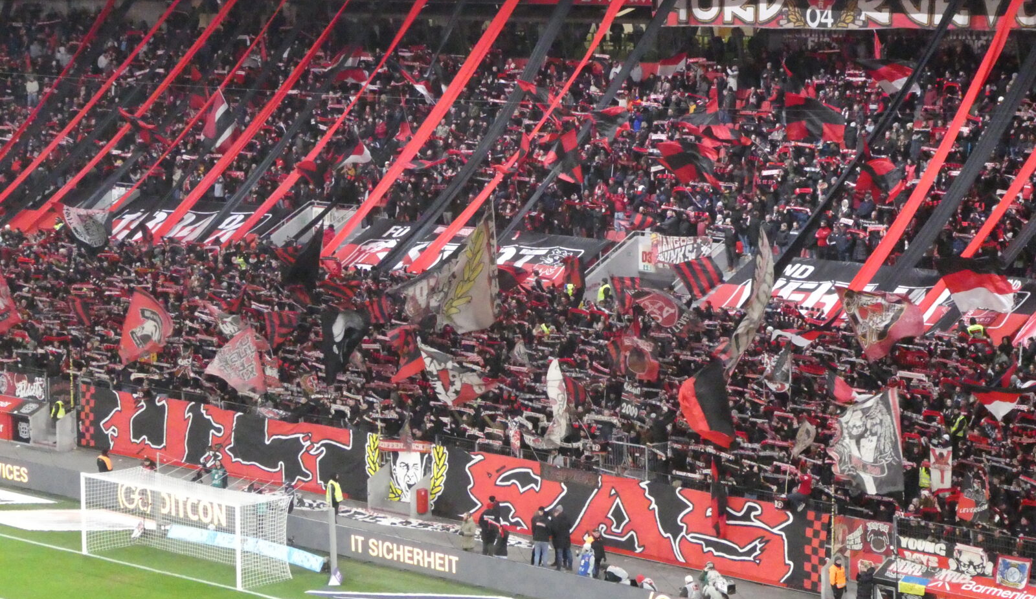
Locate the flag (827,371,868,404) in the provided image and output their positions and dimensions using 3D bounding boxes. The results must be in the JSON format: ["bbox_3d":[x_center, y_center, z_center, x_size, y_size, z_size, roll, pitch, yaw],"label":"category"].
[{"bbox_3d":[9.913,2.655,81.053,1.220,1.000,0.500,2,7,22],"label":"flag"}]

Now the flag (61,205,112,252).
[{"bbox_3d":[-17.758,-2.915,110.875,2.000,1.900,0.500,0,6,3],"label":"flag"}]

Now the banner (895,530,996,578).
[{"bbox_3d":[11.741,7.082,74.117,3.300,0.740,0.060,6,9,44],"label":"banner"}]

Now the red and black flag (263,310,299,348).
[{"bbox_3d":[-8.672,1.080,98.500,1.330,1.420,0.400,2,7,14],"label":"red and black flag"}]

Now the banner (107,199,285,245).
[{"bbox_3d":[-14.135,-3.324,117.411,8.342,0.200,3.921,6,34,44],"label":"banner"}]

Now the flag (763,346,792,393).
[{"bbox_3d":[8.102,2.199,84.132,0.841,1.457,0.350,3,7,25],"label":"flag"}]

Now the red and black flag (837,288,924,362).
[{"bbox_3d":[10.888,0.765,80.877,2.600,2.220,0.550,2,7,16],"label":"red and black flag"}]

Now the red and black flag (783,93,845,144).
[{"bbox_3d":[10.958,-6.697,99.500,2.270,1.880,0.400,2,7,14],"label":"red and black flag"}]

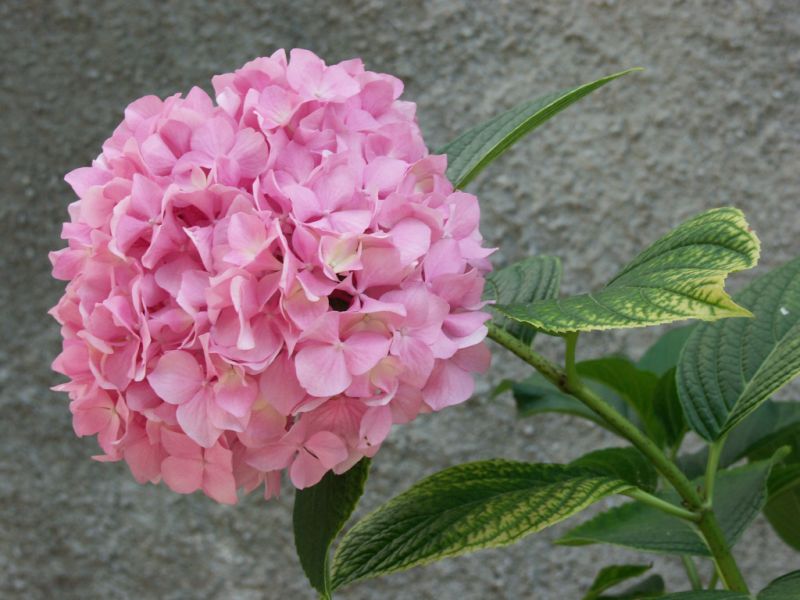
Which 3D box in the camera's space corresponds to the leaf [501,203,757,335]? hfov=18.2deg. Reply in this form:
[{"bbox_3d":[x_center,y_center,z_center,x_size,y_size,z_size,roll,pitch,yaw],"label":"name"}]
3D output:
[{"bbox_3d":[0.088,-0.012,0.970,0.104,0.042,0.060,3,25,-8],"label":"leaf"}]

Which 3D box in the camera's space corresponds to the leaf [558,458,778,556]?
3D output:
[{"bbox_3d":[0.109,0.084,1.010,0.090,0.036,0.055,0,23,0],"label":"leaf"}]

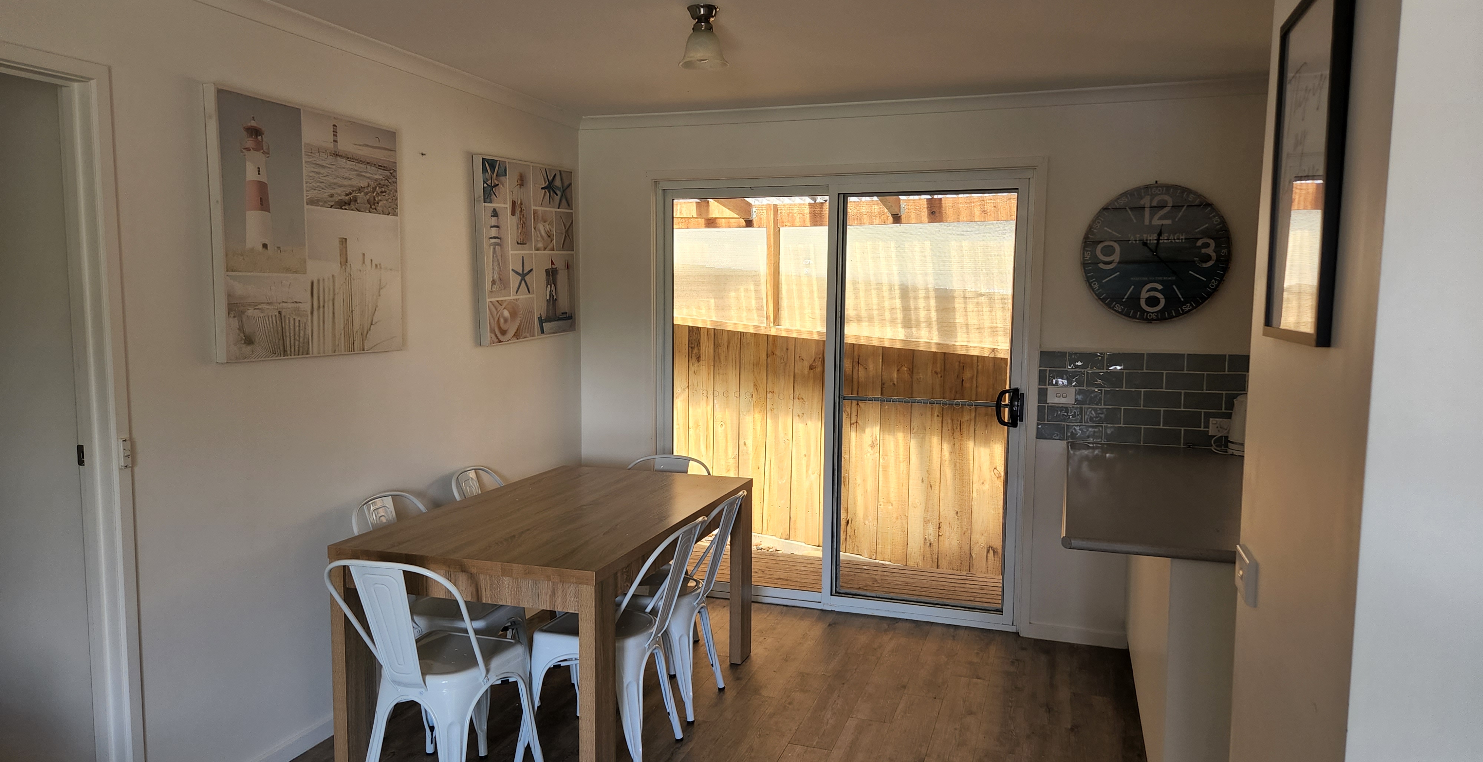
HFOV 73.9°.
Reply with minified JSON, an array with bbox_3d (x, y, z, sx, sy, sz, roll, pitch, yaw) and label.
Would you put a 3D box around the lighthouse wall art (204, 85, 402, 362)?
[{"bbox_3d":[-1.383,-0.478,3.206,0.038,0.793,0.797,2,6,18],"label":"lighthouse wall art"}]

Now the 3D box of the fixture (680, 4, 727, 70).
[{"bbox_3d":[-0.116,-1.041,2.989,0.163,0.168,0.163,1,5,0],"label":"fixture"}]

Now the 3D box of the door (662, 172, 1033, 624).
[{"bbox_3d":[0.429,0.058,4.646,1.870,2.115,0.120,2,6,18],"label":"door"}]

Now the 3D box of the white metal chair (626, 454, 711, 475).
[{"bbox_3d":[-0.398,0.744,4.180,0.440,0.820,0.460,2,6,18],"label":"white metal chair"}]

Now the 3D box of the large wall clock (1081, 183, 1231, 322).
[{"bbox_3d":[1.729,-0.528,4.110,0.580,0.580,0.030,2,6,18],"label":"large wall clock"}]

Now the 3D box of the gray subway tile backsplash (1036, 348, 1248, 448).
[{"bbox_3d":[1.702,0.079,4.183,0.844,0.390,0.012,2,6,18],"label":"gray subway tile backsplash"}]

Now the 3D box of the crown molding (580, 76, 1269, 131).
[{"bbox_3d":[0.647,-1.219,4.399,3.081,0.060,0.060,2,6,18],"label":"crown molding"}]

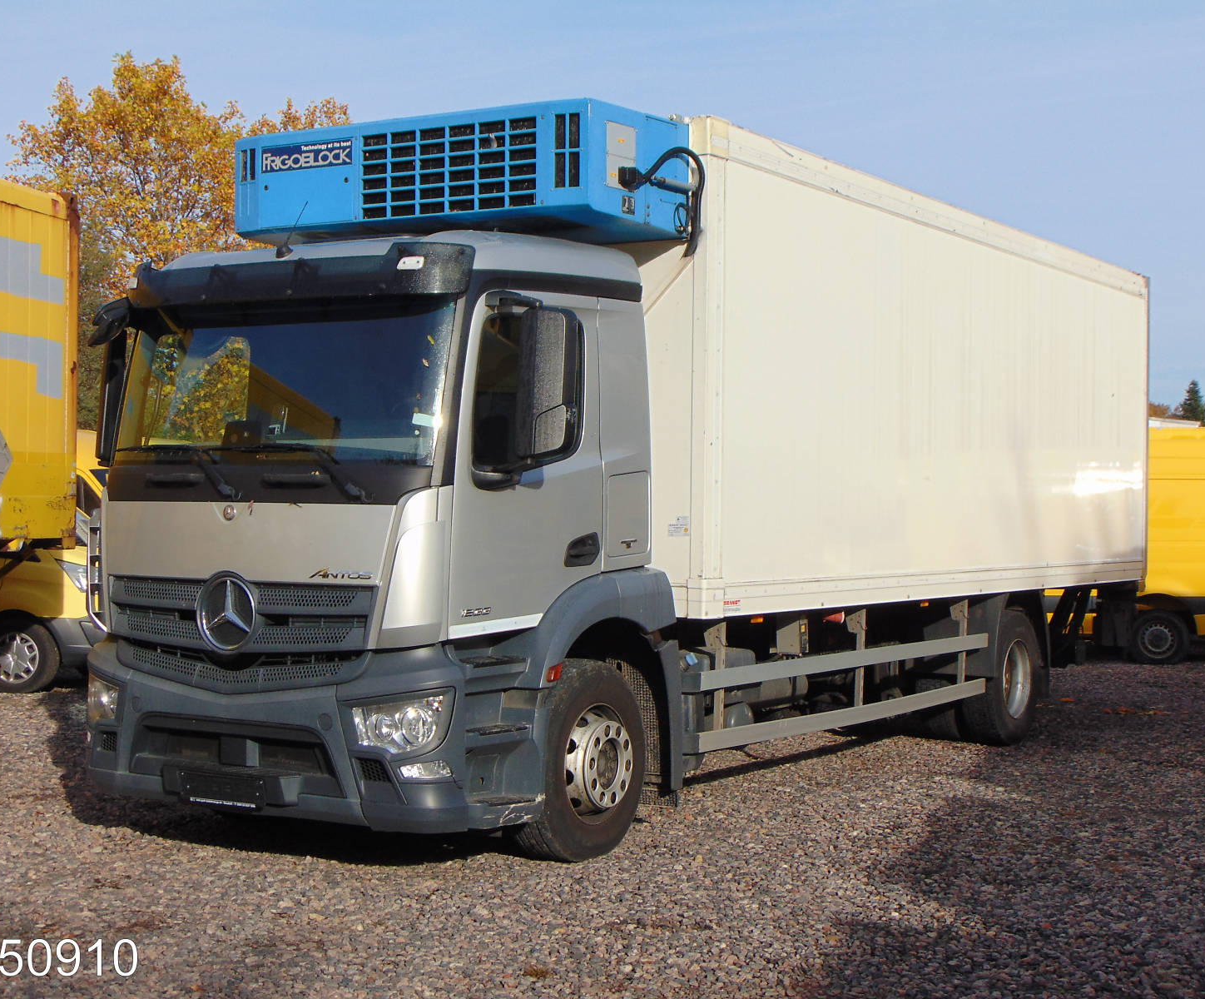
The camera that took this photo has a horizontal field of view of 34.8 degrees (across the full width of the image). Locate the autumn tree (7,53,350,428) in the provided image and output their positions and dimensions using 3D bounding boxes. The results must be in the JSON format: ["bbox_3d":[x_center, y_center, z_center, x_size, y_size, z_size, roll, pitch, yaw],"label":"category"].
[{"bbox_3d":[-9.211,-3.967,42.000,7.800,11.530,7.500,1,0,0],"label":"autumn tree"}]

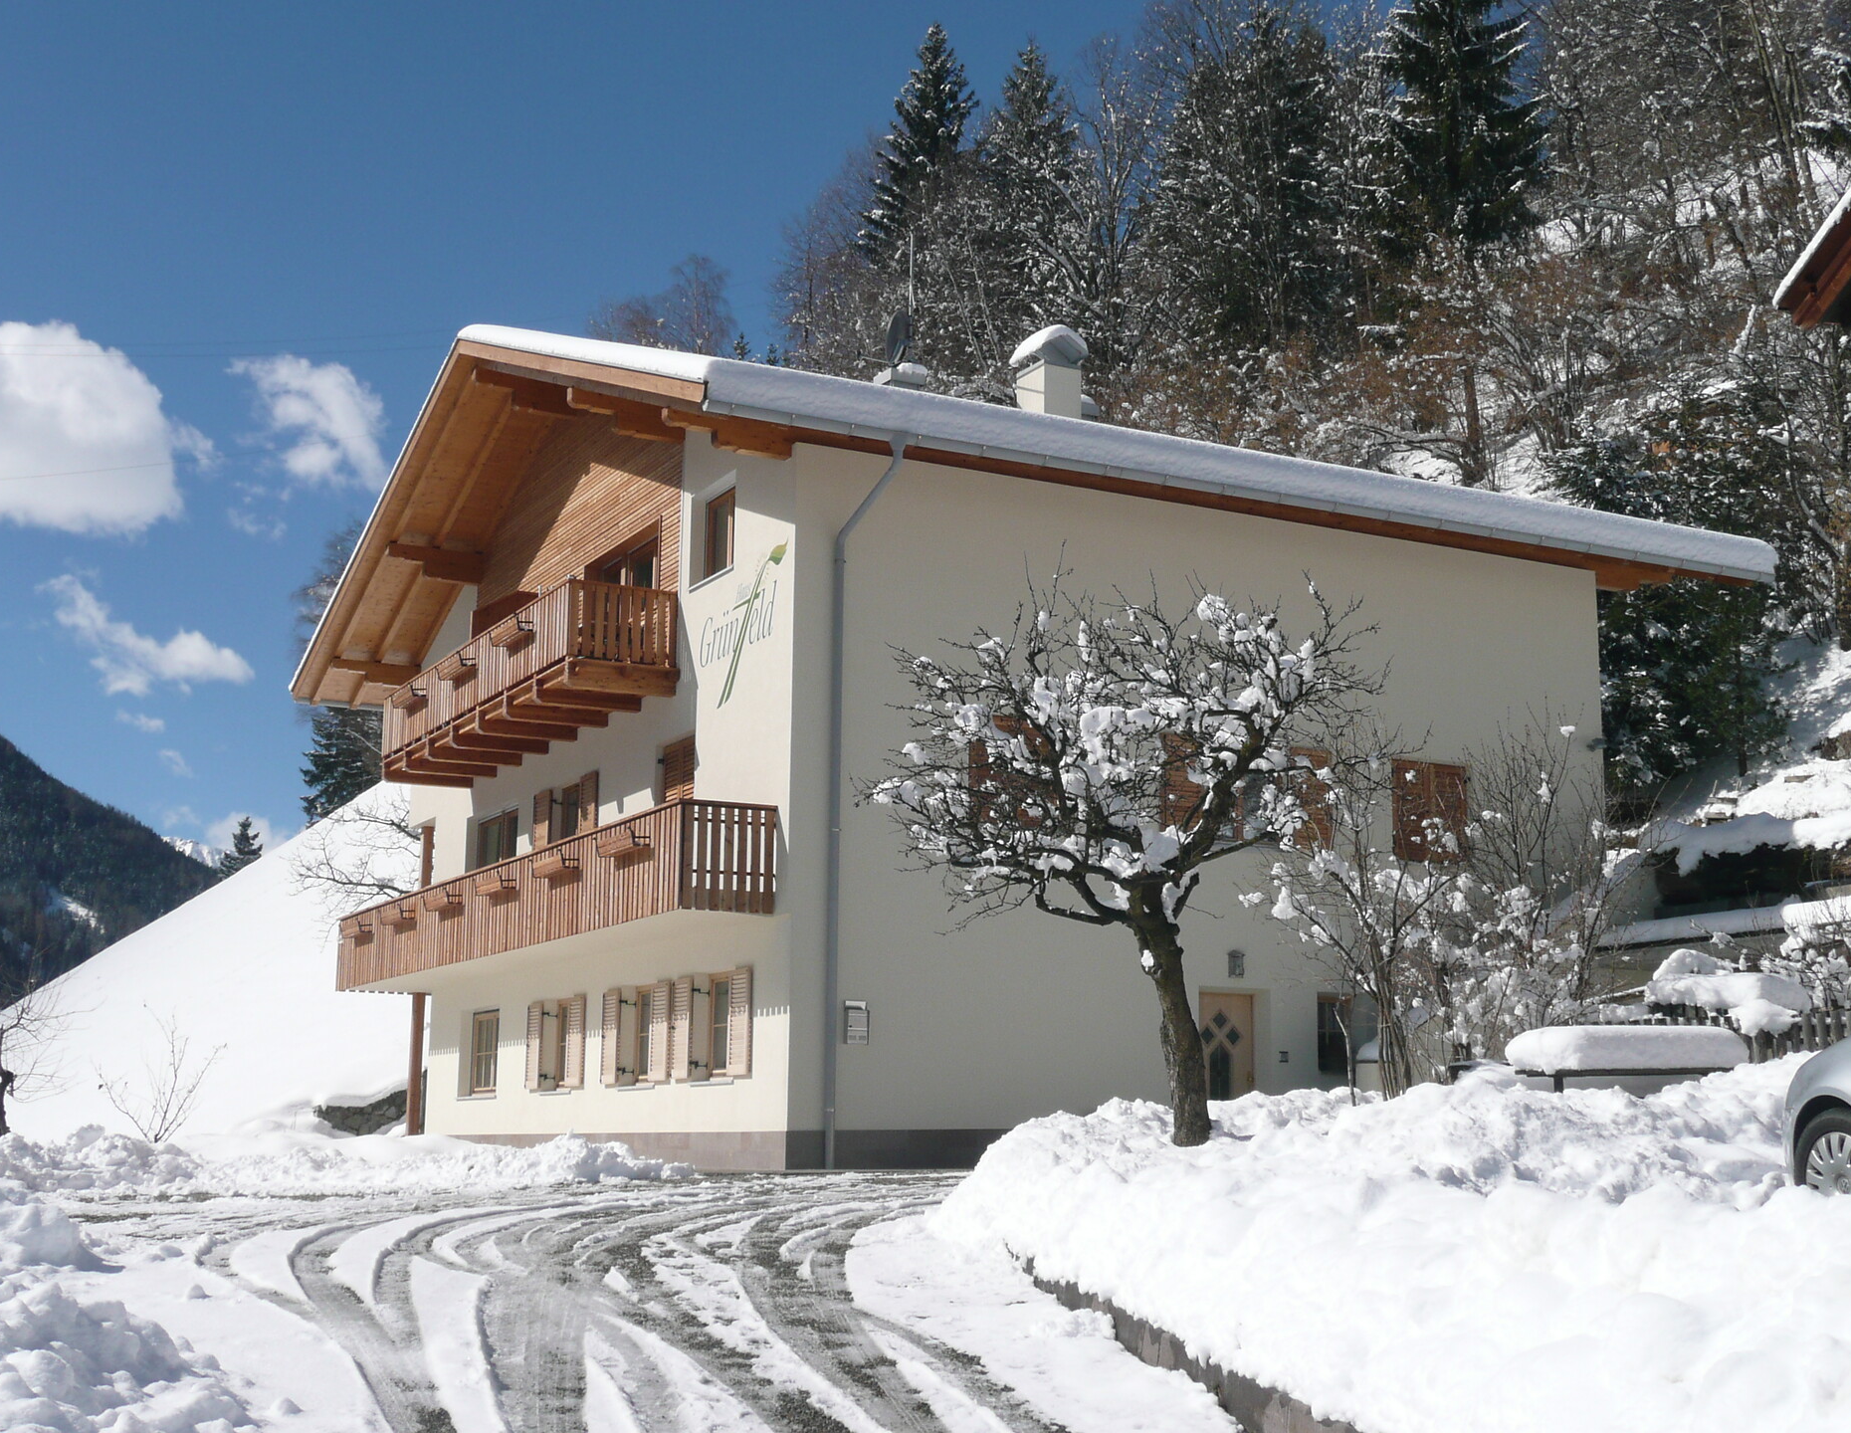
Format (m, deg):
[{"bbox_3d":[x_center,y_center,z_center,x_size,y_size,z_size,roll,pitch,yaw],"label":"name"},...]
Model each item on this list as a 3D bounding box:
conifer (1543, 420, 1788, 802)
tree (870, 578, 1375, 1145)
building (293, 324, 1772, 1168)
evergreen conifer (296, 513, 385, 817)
[{"bbox_3d":[13.202,-1.897,44.609,4.423,7.099,4.423,0,-10,0],"label":"conifer"},{"bbox_3d":[1.606,1.167,20.405,4.108,4.719,3.903,0,-10,0],"label":"tree"},{"bbox_3d":[0.125,1.091,41.052,16.839,12.546,21.650,5,-11,-27],"label":"building"},{"bbox_3d":[-17.077,-1.082,75.860,3.829,10.019,3.829,0,-10,0],"label":"evergreen conifer"}]

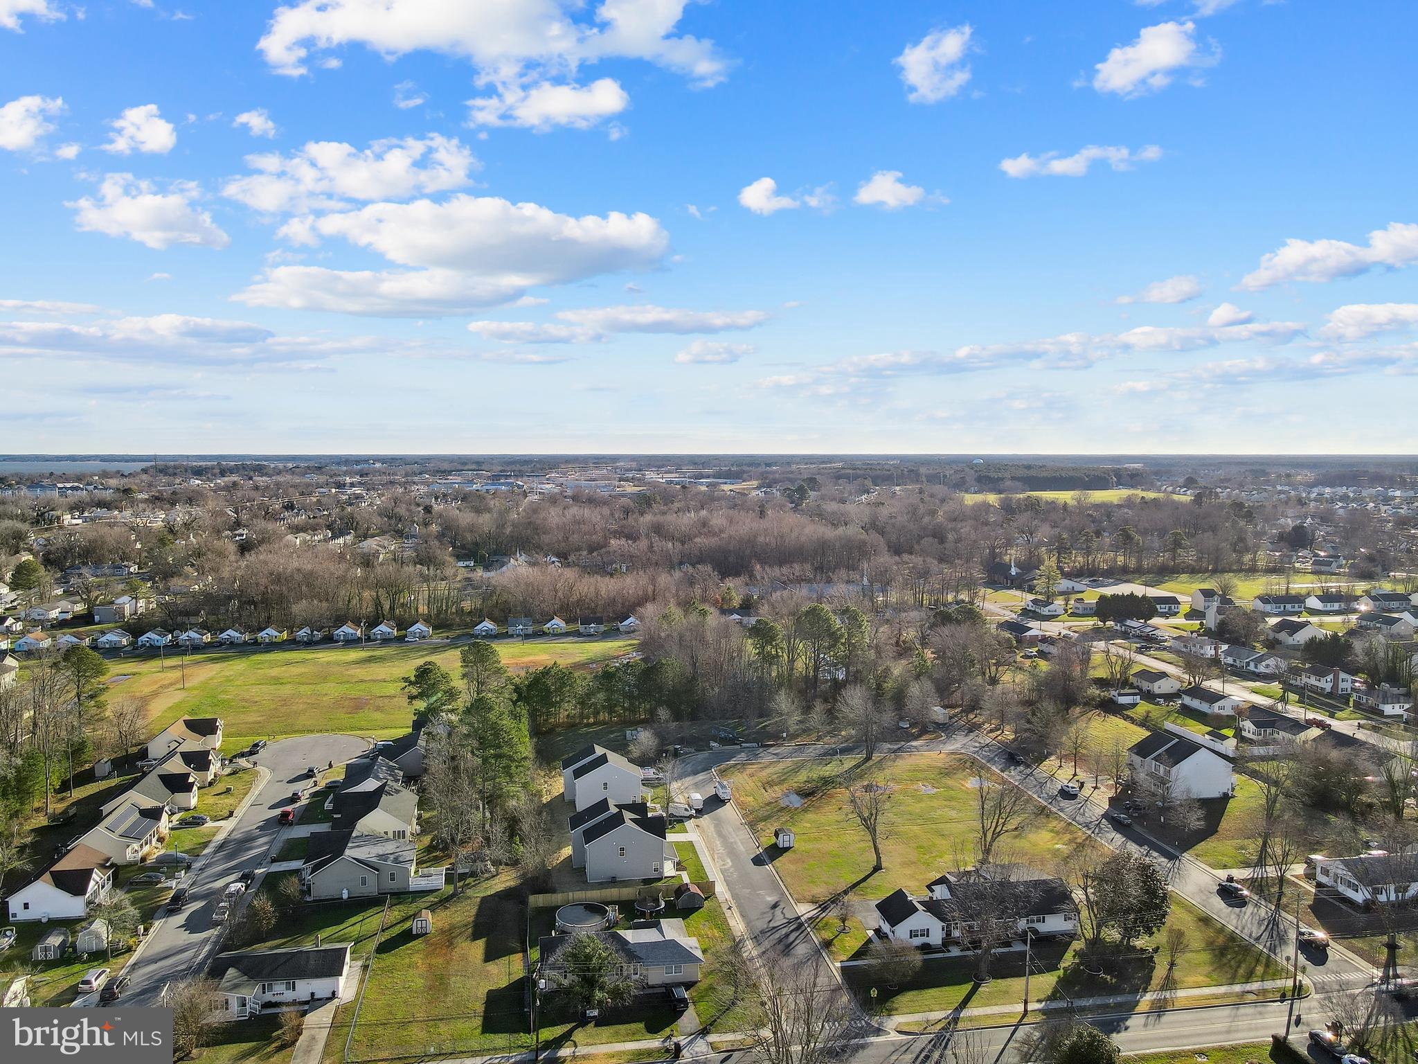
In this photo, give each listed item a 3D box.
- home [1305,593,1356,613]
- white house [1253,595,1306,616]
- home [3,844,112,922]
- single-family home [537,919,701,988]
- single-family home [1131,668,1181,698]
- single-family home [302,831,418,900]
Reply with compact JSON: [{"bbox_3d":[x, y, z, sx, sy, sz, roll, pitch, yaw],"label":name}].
[{"bbox_3d":[263.445,29.624,416.770,15.250,5.740,9.500,-1,5,-10],"label":"home"},{"bbox_3d":[226.600,28.580,391.470,17.880,5.280,7.620,-1,5,-9],"label":"white house"},{"bbox_3d":[-90.330,49.140,138.830,10.260,5.440,12.700,-1,5,-8],"label":"home"},{"bbox_3d":[-10.900,51.090,120.940,19.310,4.470,10.770,-1,5,-7],"label":"single-family home"},{"bbox_3d":[125.214,41.670,274.786,8.710,4.850,10.890,-1,5,-10],"label":"single-family home"},{"bbox_3d":[-51.660,48.330,145.390,15.750,6.000,12.400,-1,5,-9],"label":"single-family home"}]

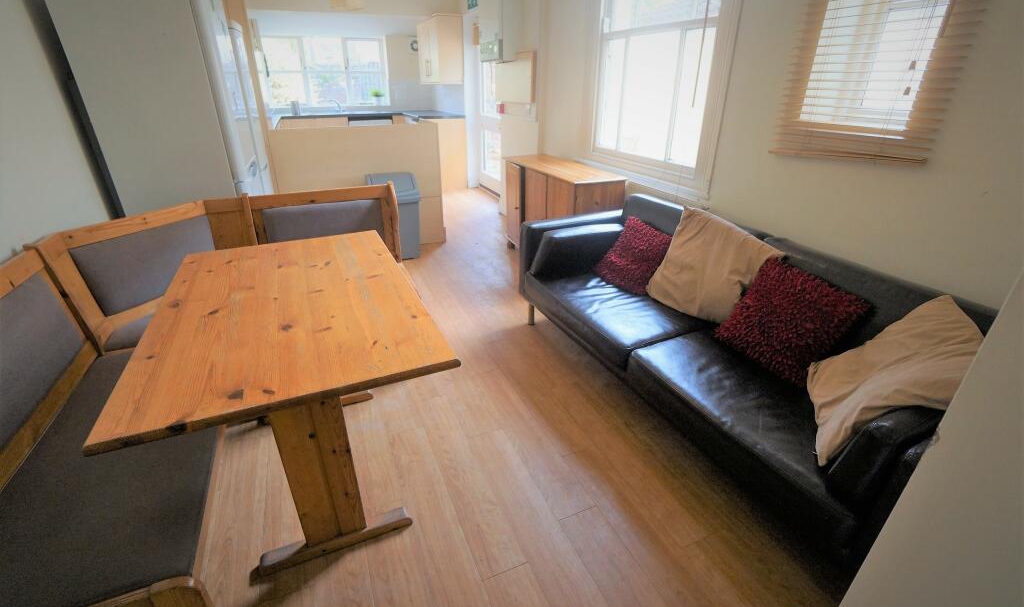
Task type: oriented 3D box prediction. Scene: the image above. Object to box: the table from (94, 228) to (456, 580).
[{"bbox_3d":[-0.704,0.297,1.526,0.720,0.730,1.140,-12,29,-23],"label":"table"}]

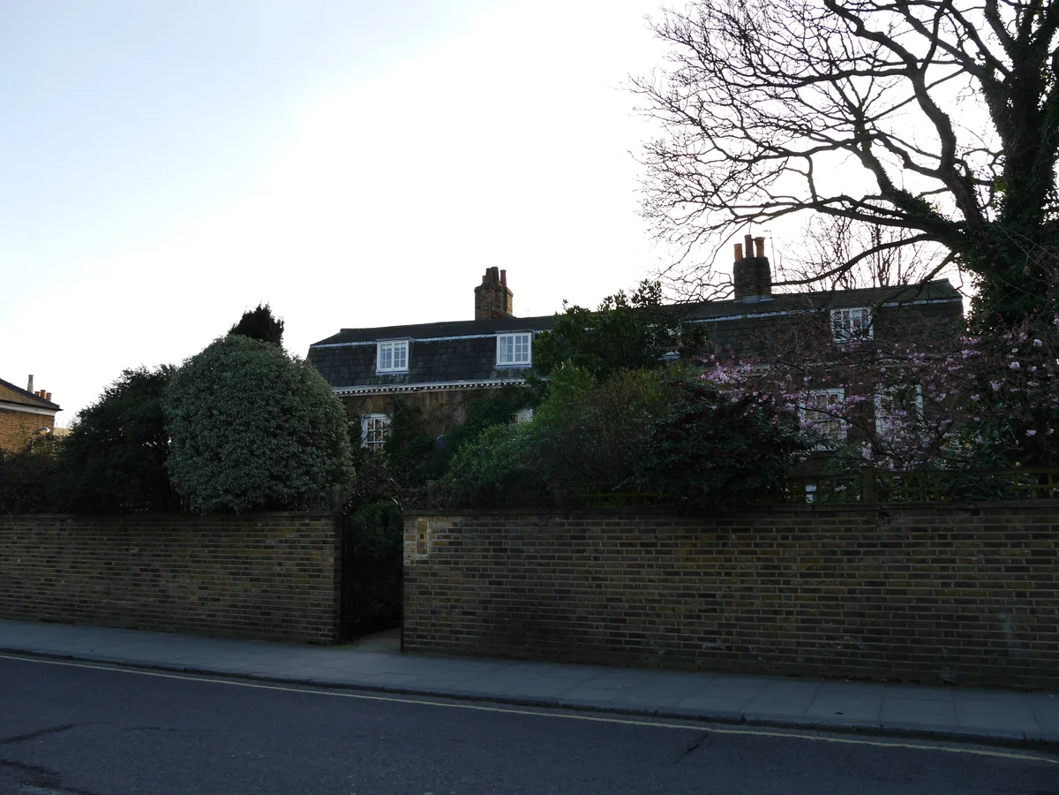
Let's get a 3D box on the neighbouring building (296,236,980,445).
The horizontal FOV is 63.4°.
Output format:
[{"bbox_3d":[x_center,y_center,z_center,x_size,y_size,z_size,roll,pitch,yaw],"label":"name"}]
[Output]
[{"bbox_3d":[2.950,0.306,29.395,21.450,10.900,6.200,-3,-9,17],"label":"neighbouring building"}]

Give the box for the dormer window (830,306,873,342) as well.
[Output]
[{"bbox_3d":[9.422,-2.085,25.083,1.139,1.019,0.500,-3,-9,17],"label":"dormer window"}]

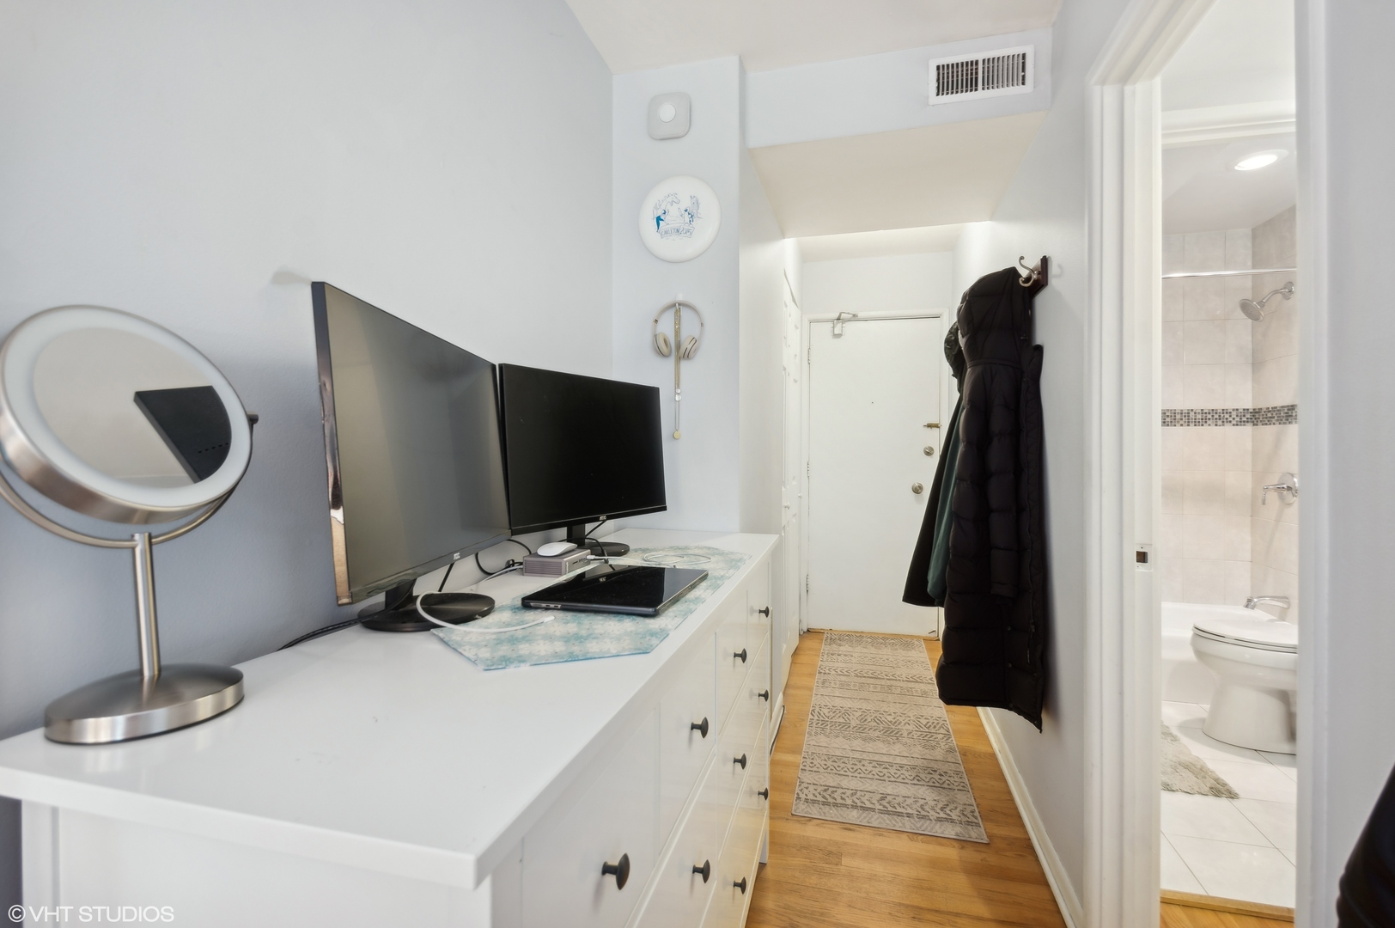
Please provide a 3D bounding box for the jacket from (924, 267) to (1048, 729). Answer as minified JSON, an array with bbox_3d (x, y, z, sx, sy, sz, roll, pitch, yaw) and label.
[{"bbox_3d":[0.938,0.083,1.895,0.280,1.380,0.390,0,1,15],"label":"jacket"}]

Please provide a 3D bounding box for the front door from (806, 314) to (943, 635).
[{"bbox_3d":[1.195,0.089,3.950,0.845,2.130,0.070,0,1,15],"label":"front door"}]

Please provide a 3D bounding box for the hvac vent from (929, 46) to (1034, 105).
[{"bbox_3d":[0.849,-1.158,1.733,0.292,0.142,0.020,0,1,15],"label":"hvac vent"}]

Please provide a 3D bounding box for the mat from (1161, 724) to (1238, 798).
[{"bbox_3d":[1.731,1.145,2.461,0.540,0.025,0.800,0,1,15],"label":"mat"}]

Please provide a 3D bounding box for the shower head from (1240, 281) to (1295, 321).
[{"bbox_3d":[3.024,-0.887,3.095,0.210,0.190,0.100,0,1,15],"label":"shower head"}]

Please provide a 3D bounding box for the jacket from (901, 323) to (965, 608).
[{"bbox_3d":[0.996,-0.033,2.268,0.370,1.130,0.370,0,1,15],"label":"jacket"}]

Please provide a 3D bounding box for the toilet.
[{"bbox_3d":[2.607,0.774,2.519,0.720,0.760,0.420,0,1,15],"label":"toilet"}]

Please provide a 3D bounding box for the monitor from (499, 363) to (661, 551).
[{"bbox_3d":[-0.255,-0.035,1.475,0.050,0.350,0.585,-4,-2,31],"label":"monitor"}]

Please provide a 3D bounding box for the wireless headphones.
[{"bbox_3d":[-0.061,-0.426,1.845,0.168,0.188,0.075,0,1,15],"label":"wireless headphones"}]

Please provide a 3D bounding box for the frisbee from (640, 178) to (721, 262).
[{"bbox_3d":[-0.060,-0.792,1.875,0.275,0.275,0.030,0,1,15],"label":"frisbee"}]

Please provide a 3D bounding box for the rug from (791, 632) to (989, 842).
[{"bbox_3d":[0.890,1.165,2.885,0.620,0.010,2.120,0,1,15],"label":"rug"}]

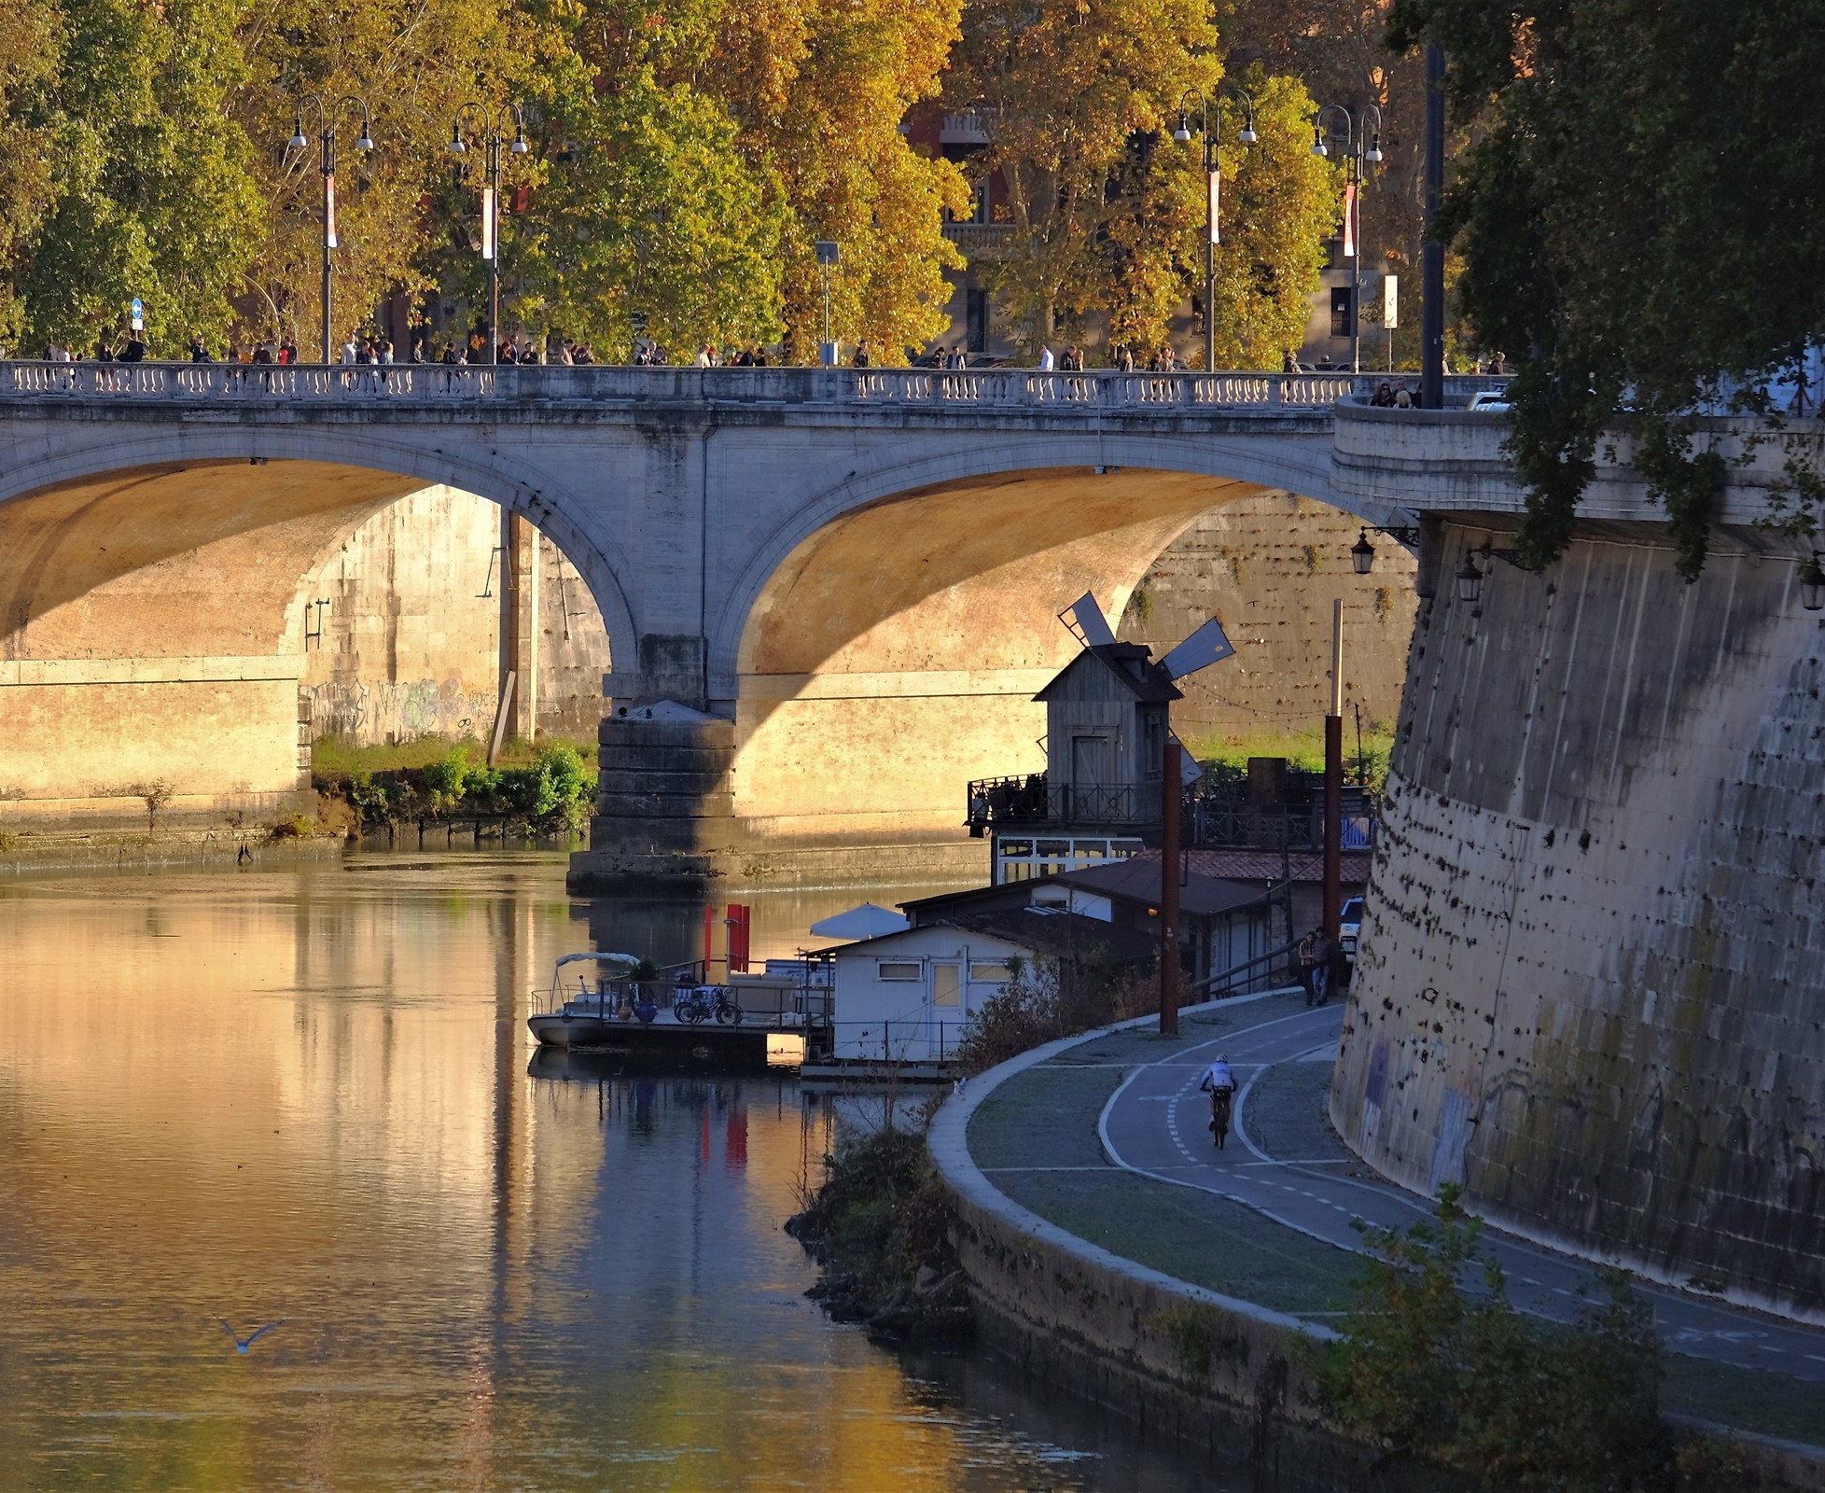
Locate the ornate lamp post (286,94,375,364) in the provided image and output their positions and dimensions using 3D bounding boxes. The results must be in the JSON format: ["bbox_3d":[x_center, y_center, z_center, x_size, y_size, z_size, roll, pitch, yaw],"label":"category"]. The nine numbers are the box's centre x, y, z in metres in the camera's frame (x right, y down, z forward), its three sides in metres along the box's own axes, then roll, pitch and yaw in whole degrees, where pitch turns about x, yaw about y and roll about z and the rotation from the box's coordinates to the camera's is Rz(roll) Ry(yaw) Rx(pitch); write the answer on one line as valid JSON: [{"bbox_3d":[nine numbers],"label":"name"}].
[{"bbox_3d":[-17.592,-15.162,566.000,2.650,9.200,0.900,1,1,30],"label":"ornate lamp post"}]

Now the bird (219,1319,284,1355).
[{"bbox_3d":[-9.214,8.218,260.000,0.950,0.450,0.450,0,1,-25],"label":"bird"}]

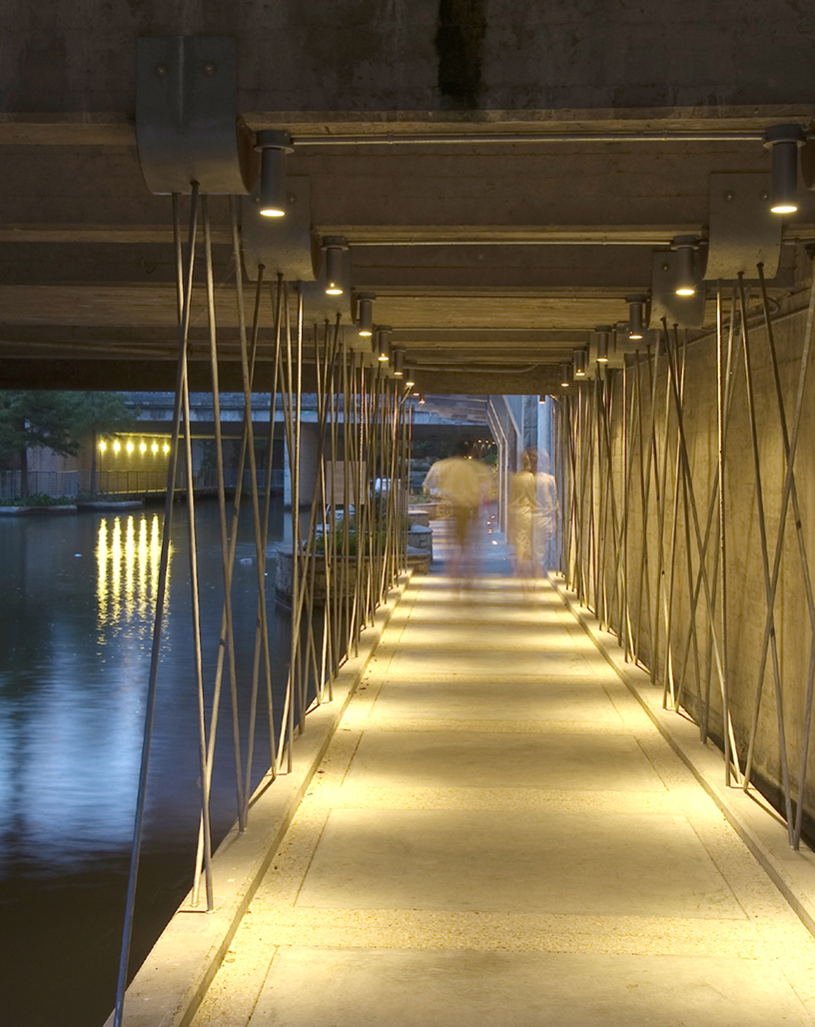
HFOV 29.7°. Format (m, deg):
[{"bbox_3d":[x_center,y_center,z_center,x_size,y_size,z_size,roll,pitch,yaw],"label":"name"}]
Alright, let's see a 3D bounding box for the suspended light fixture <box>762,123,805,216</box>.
[{"bbox_3d":[1.117,-1.014,4.550,0.121,0.243,0.121,1,2,2],"label":"suspended light fixture"}]

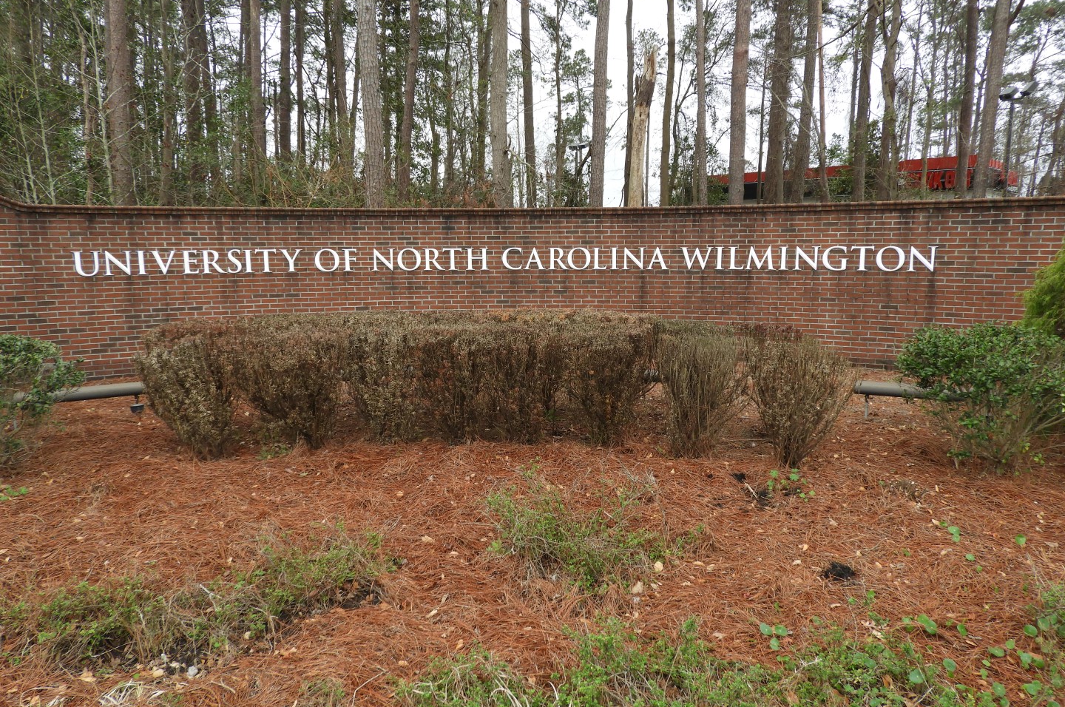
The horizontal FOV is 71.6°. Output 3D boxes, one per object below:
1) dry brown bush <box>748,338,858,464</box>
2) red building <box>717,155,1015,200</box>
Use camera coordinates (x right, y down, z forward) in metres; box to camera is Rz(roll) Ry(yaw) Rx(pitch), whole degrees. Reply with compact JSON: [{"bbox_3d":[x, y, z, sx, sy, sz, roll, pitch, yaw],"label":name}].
[{"bbox_3d":[1.963,0.356,5.409,0.768,0.909,0.768,3,9,20],"label":"dry brown bush"},{"bbox_3d":[19.461,-8.173,45.041,6.800,5.820,15.740,-9,12,-44],"label":"red building"}]

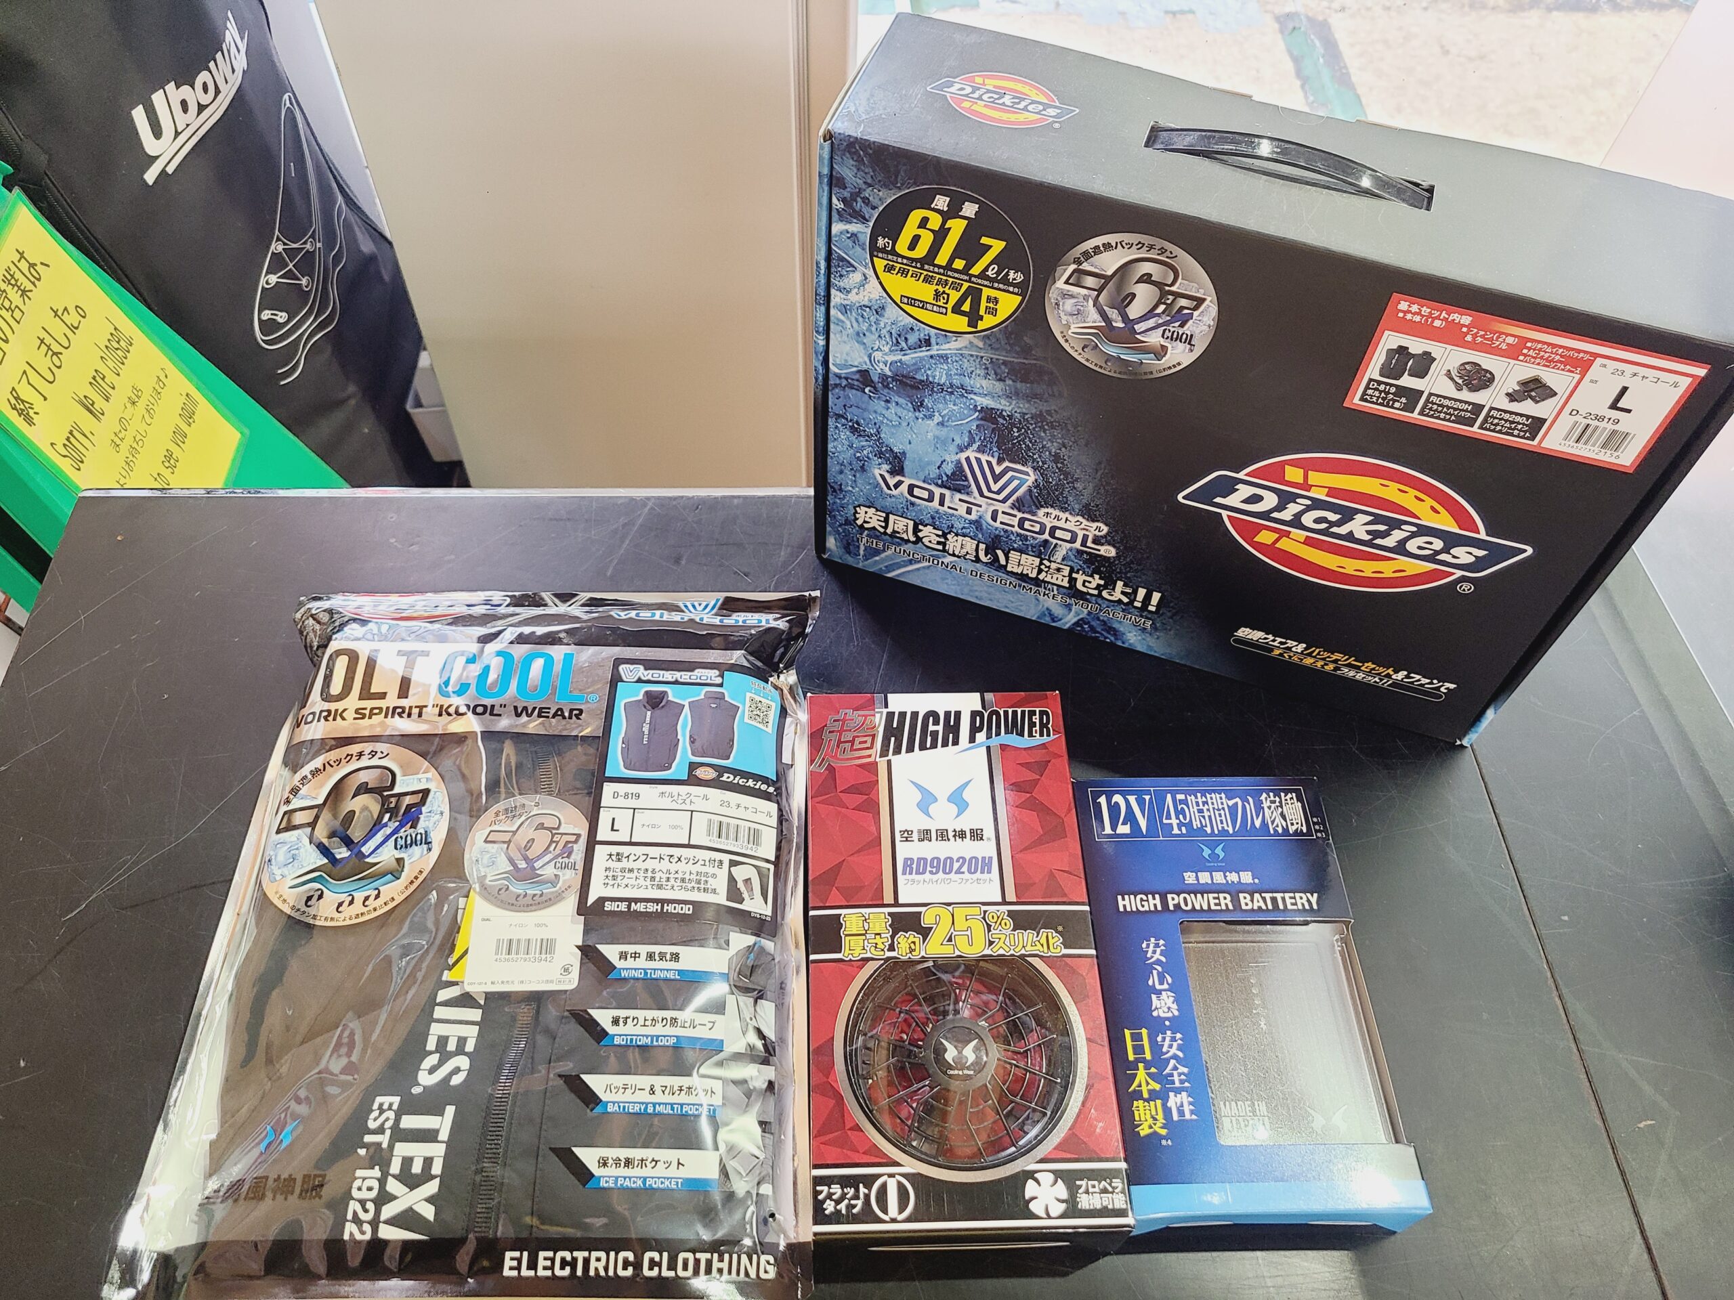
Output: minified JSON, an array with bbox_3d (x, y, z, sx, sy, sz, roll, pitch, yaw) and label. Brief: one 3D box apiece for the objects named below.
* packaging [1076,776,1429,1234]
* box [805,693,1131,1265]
[{"bbox_3d":[0.170,0.163,0.621,0.126,0.041,0.210,0,54,-2],"label":"packaging"},{"bbox_3d":[0.039,0.144,0.626,0.131,0.048,0.265,0,54,-2],"label":"box"}]

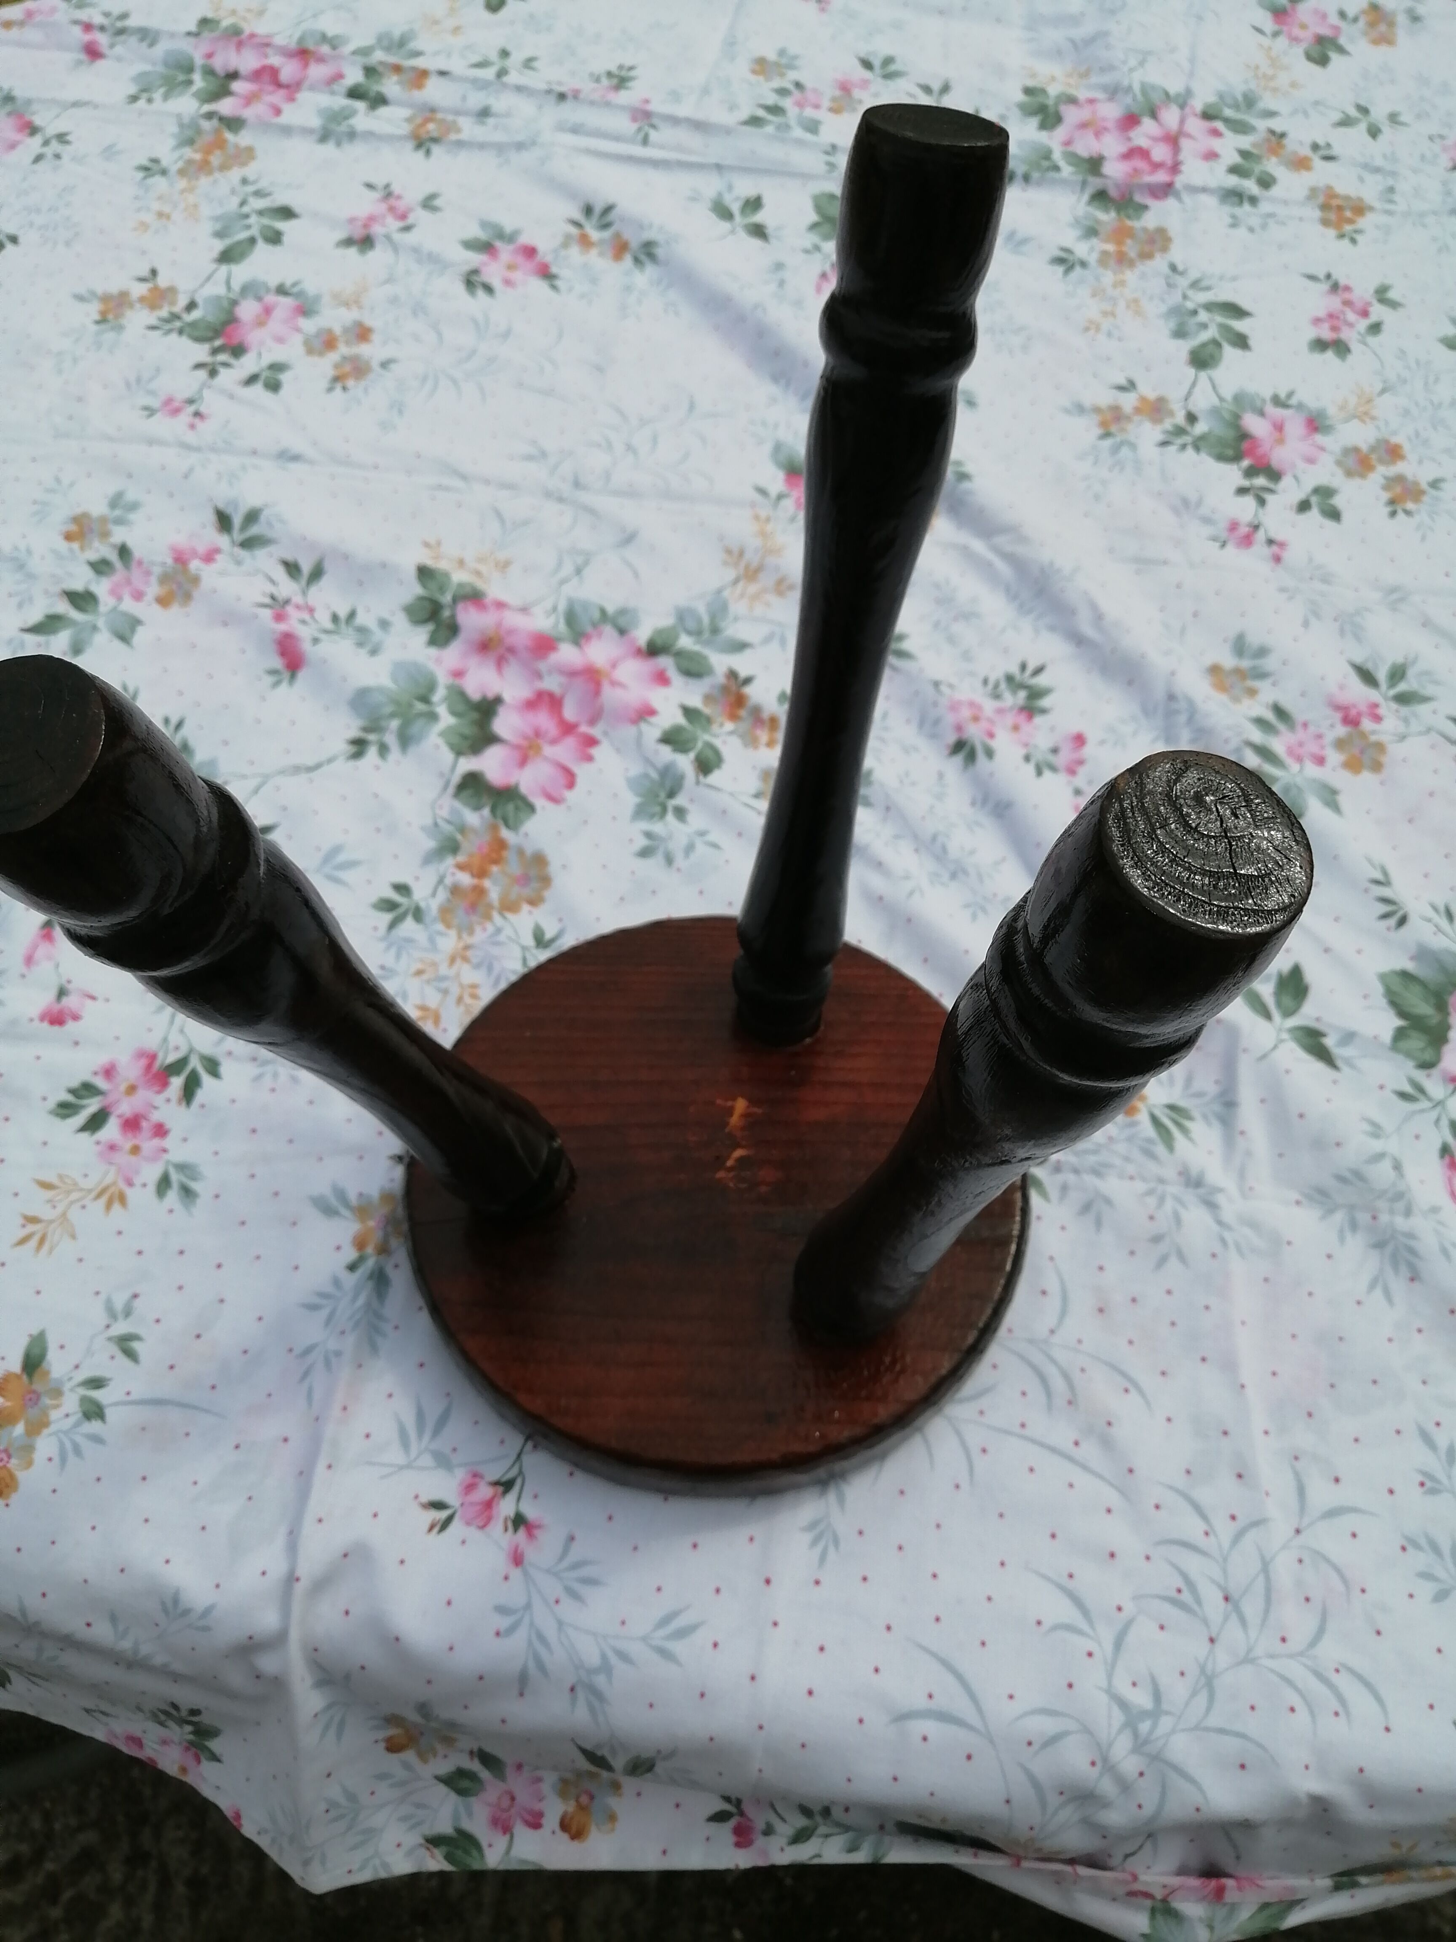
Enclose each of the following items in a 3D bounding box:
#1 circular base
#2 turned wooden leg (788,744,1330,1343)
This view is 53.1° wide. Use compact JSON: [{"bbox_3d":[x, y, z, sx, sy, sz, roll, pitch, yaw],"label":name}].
[{"bbox_3d":[-0.005,0.086,0.616,0.257,0.027,0.257,0,55,0],"label":"circular base"},{"bbox_3d":[0.066,0.052,0.417,0.047,0.343,0.047,16,63,0],"label":"turned wooden leg"}]

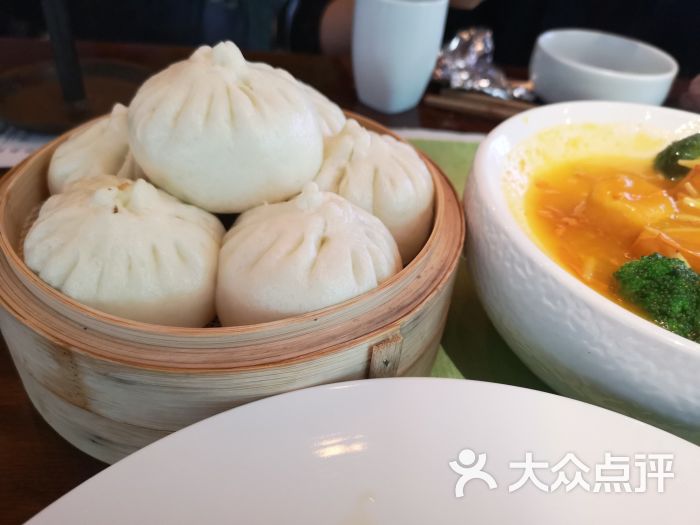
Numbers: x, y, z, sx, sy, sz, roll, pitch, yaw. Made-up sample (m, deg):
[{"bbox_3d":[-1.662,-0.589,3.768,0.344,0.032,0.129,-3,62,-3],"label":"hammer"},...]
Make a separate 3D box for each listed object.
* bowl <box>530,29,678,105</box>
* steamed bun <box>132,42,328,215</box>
[{"bbox_3d":[0.218,-0.157,0.487,0.116,0.059,0.116,3,41,-3],"label":"bowl"},{"bbox_3d":[-0.050,-0.054,0.220,0.078,0.066,0.078,5,41,0],"label":"steamed bun"}]

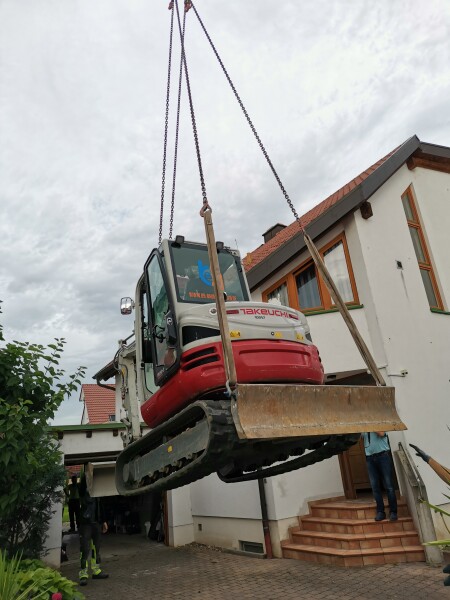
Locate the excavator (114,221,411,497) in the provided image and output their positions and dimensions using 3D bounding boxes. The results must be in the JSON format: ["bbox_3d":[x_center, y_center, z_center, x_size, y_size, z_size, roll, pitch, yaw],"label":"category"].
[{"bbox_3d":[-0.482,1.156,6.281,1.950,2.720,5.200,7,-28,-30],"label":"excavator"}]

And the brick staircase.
[{"bbox_3d":[2.136,4.058,7.958,2.300,0.720,2.200,-9,-21,10],"label":"brick staircase"}]

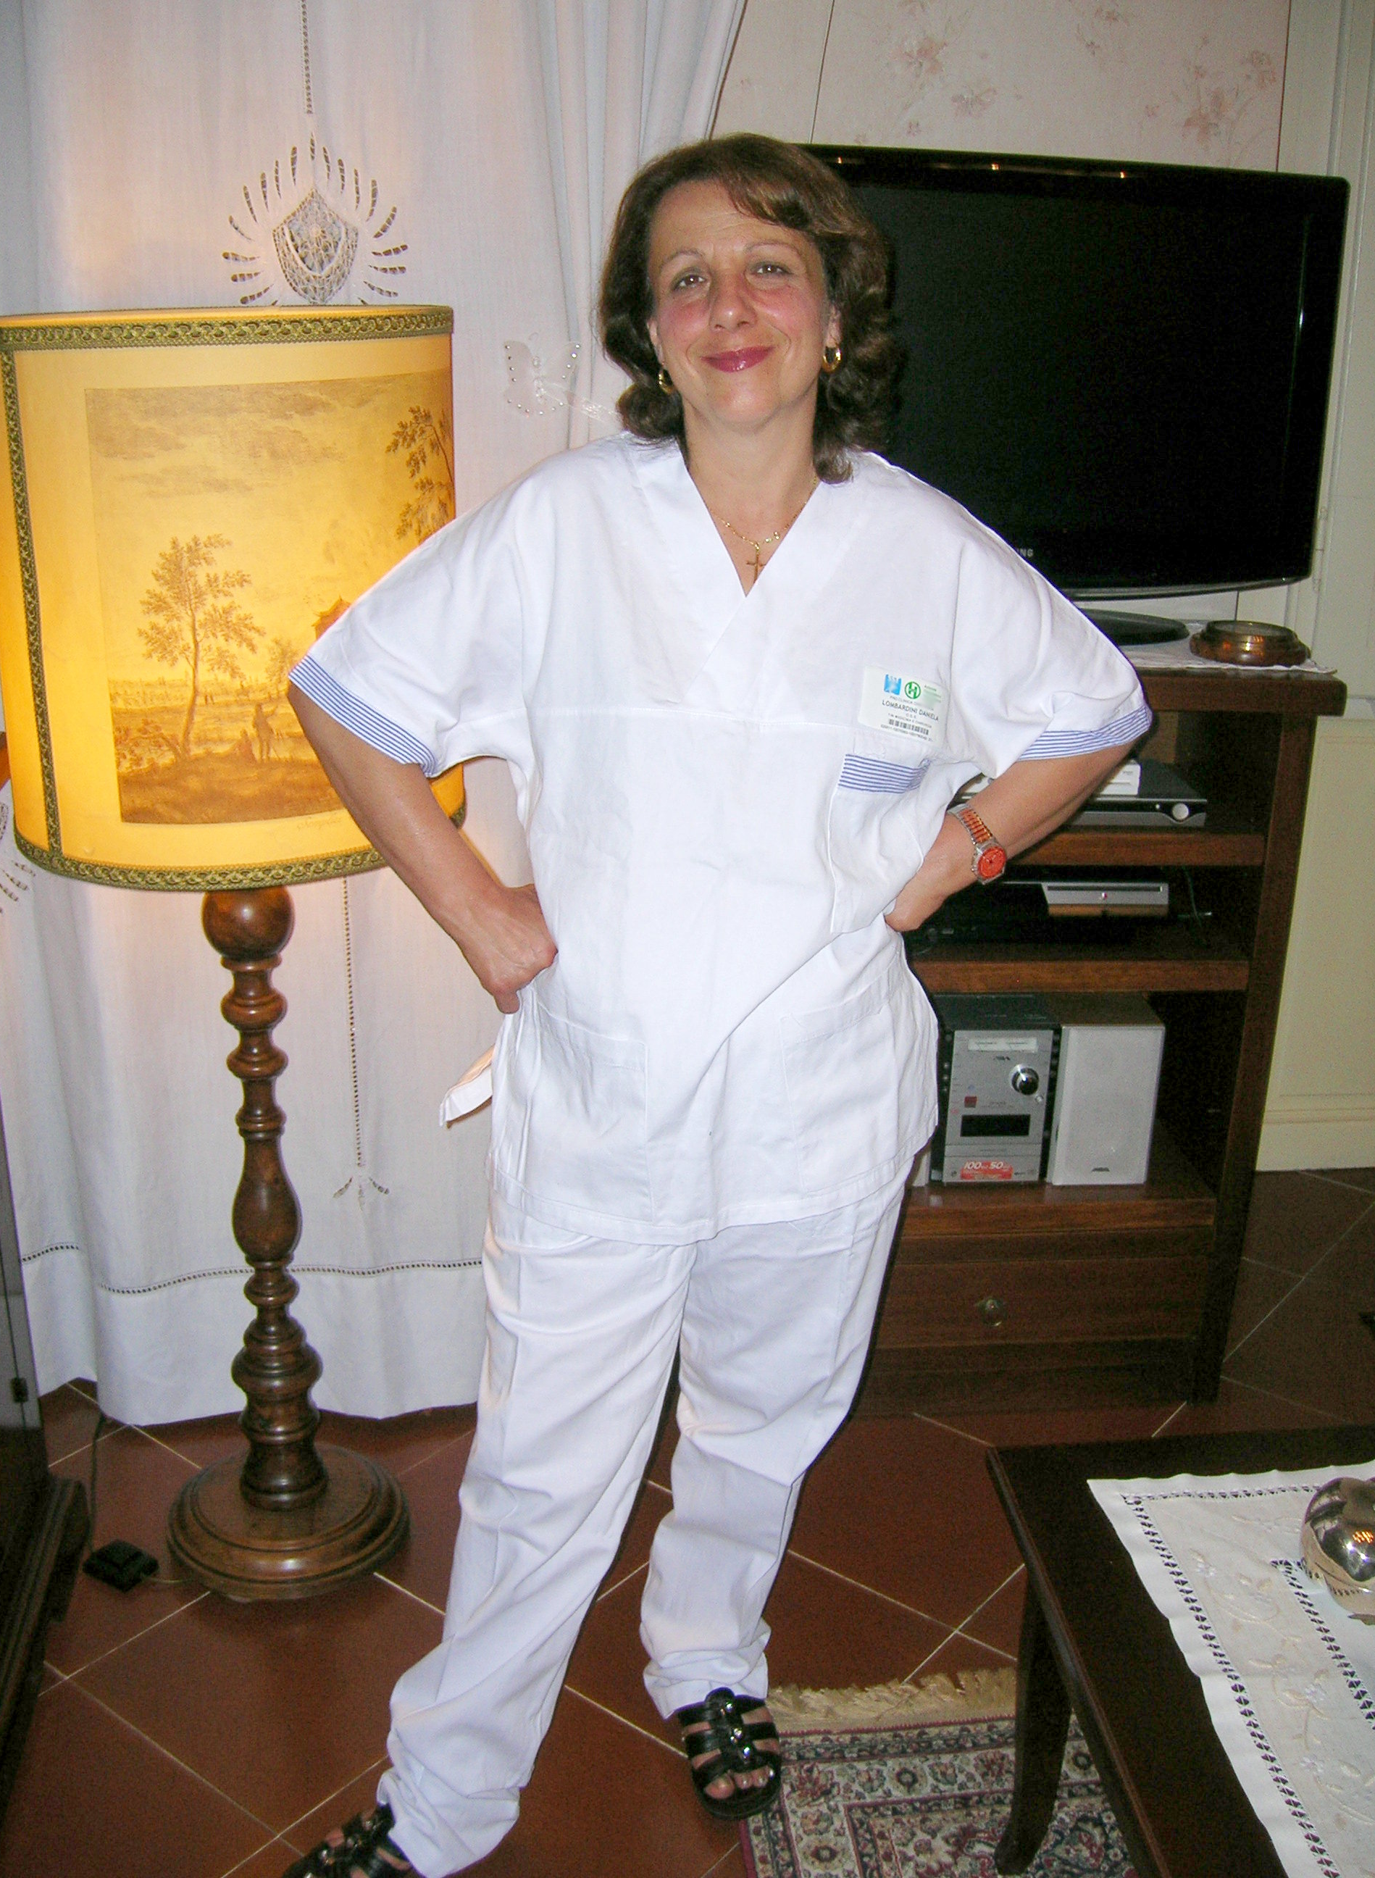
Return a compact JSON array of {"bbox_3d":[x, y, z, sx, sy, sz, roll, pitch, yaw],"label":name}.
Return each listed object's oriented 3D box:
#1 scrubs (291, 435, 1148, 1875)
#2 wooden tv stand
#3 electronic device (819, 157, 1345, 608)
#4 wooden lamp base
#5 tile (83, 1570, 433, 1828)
[{"bbox_3d":[0.021,0.246,1.701,0.730,1.365,0.370,1,19,0],"label":"scrubs"},{"bbox_3d":[0.419,0.112,2.653,0.782,1.053,0.422,0,19,-4],"label":"wooden tv stand"},{"bbox_3d":[0.442,-0.727,2.445,0.855,0.550,0.110,-1,19,-7],"label":"electronic device"},{"bbox_3d":[-0.506,0.344,2.214,0.305,0.870,0.305,1,19,0],"label":"wooden lamp base"},{"bbox_3d":[-0.454,0.843,2.122,0.367,0.013,0.367,15,24,36],"label":"tile"}]

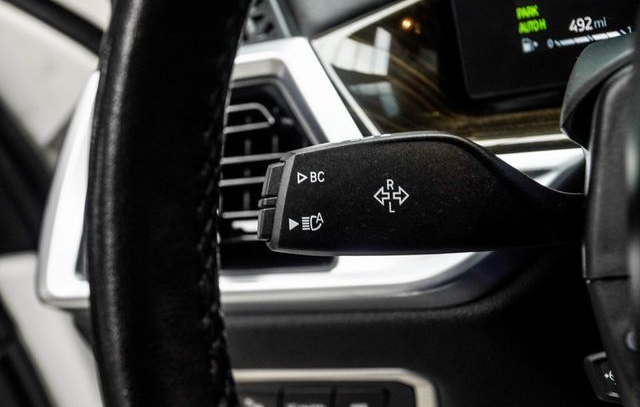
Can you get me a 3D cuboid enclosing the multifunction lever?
[{"bbox_3d":[0.034,-0.003,0.320,0.110,0.040,0.029,0,5,-3],"label":"multifunction lever"}]

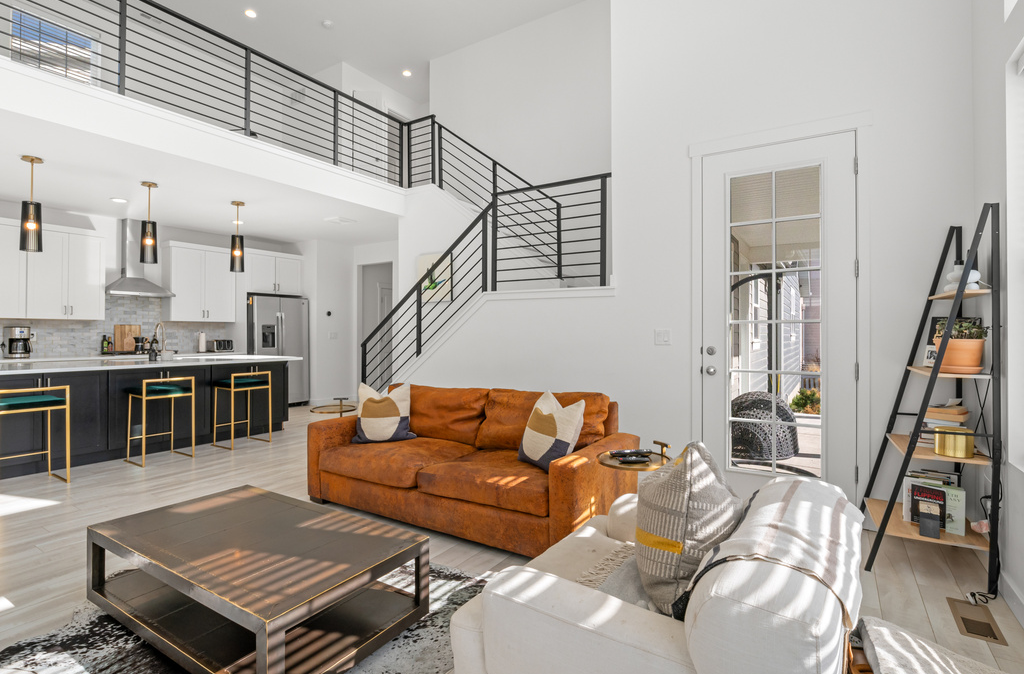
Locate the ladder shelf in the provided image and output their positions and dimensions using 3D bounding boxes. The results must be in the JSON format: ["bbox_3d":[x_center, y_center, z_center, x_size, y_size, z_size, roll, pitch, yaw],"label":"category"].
[{"bbox_3d":[2.146,0.288,2.513,0.490,1.803,0.500,0,0,29],"label":"ladder shelf"}]

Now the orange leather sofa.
[{"bbox_3d":[-0.317,0.785,3.314,2.108,0.810,1.020,0,0,32],"label":"orange leather sofa"}]

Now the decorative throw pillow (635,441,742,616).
[{"bbox_3d":[0.550,0.545,1.465,0.220,0.440,0.440,10,4,26],"label":"decorative throw pillow"}]

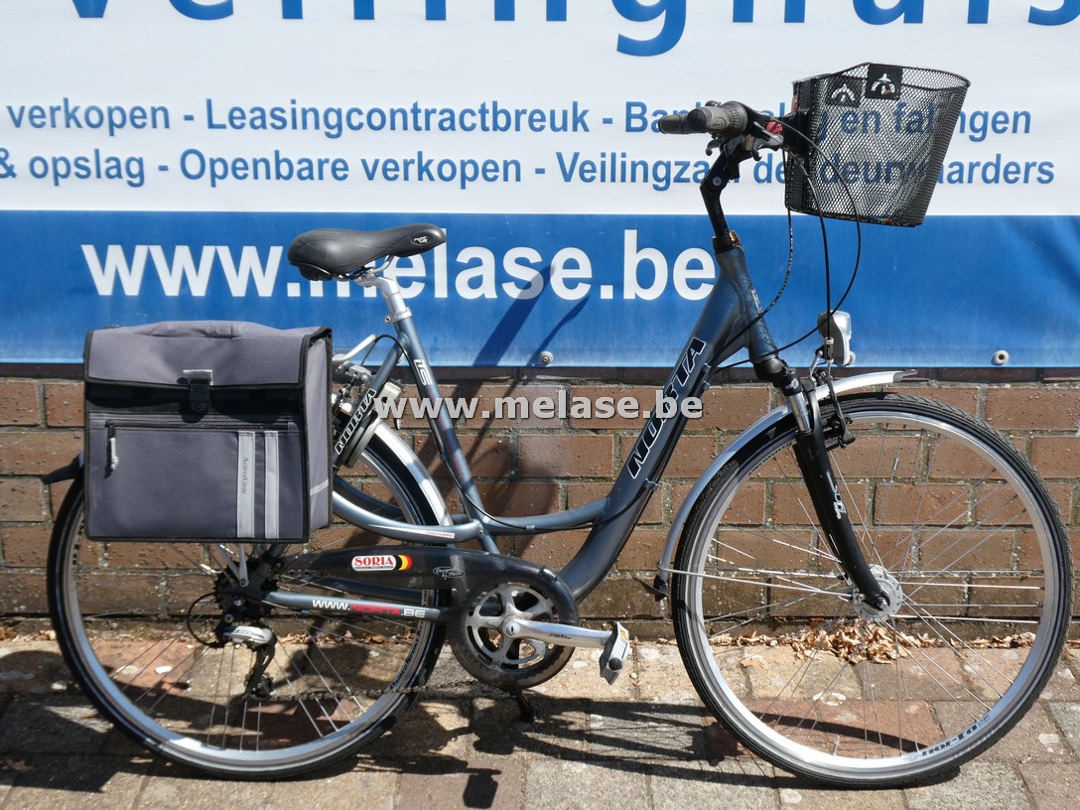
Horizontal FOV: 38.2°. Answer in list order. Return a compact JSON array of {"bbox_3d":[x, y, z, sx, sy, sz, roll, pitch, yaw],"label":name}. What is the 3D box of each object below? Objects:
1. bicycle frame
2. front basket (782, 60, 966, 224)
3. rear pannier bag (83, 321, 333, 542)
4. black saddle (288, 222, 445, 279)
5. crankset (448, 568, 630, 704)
[{"bbox_3d":[0.062,-0.031,2.648,1.075,0.840,0.160,0,8,0],"label":"bicycle frame"},{"bbox_3d":[0.555,-0.429,2.590,0.285,0.250,0.335,6,8,0],"label":"front basket"},{"bbox_3d":[-0.536,0.036,2.550,0.345,0.335,0.165,1,8,4],"label":"rear pannier bag"},{"bbox_3d":[-0.292,-0.258,2.628,0.268,0.095,0.190,-2,7,2],"label":"black saddle"},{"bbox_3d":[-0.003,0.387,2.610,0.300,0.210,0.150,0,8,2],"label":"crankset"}]

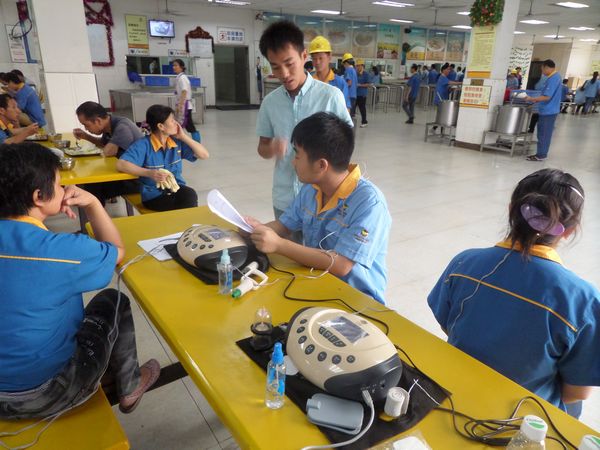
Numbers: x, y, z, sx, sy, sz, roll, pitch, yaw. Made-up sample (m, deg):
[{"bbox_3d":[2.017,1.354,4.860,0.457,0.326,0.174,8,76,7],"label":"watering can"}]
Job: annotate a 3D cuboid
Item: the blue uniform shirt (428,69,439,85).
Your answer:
[{"bbox_3d":[5.231,-5.807,16.300,0.420,0.640,0.260,-13,25,-34],"label":"blue uniform shirt"}]

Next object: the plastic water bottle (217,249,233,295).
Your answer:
[{"bbox_3d":[-0.224,0.135,1.226,0.042,0.138,0.042,0,19,0],"label":"plastic water bottle"}]

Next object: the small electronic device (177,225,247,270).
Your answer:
[{"bbox_3d":[-0.312,0.063,1.482,0.243,0.112,0.255,-13,23,-33],"label":"small electronic device"}]

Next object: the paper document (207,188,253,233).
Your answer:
[{"bbox_3d":[-0.233,-0.026,1.504,0.040,0.260,0.190,-40,30,11],"label":"paper document"}]

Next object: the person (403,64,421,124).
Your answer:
[{"bbox_3d":[3.307,-3.841,12.264,0.440,1.690,0.450,3,20,5],"label":"person"}]

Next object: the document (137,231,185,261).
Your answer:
[{"bbox_3d":[-0.473,0.069,1.687,0.290,0.005,0.210,-14,25,-36],"label":"document"}]

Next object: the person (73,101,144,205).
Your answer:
[{"bbox_3d":[-1.460,-0.317,3.201,0.650,1.170,0.520,-13,23,-33],"label":"person"}]

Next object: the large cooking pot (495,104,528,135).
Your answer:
[{"bbox_3d":[3.991,-1.981,7.850,0.575,0.520,0.575,0,19,0],"label":"large cooking pot"}]

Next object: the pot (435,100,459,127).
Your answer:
[{"bbox_3d":[3.256,-2.412,9.000,0.575,0.530,0.575,0,19,0],"label":"pot"}]

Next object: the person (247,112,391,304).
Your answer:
[{"bbox_3d":[0.051,0.244,1.475,0.620,1.220,0.500,-13,23,-33],"label":"person"}]

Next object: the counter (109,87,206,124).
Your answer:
[{"bbox_3d":[-3.905,-3.210,11.389,1.950,0.830,1.750,-13,25,-34],"label":"counter"}]

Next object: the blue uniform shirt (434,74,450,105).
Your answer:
[{"bbox_3d":[3.562,-3.400,10.400,0.330,0.720,0.430,1,20,0],"label":"blue uniform shirt"}]

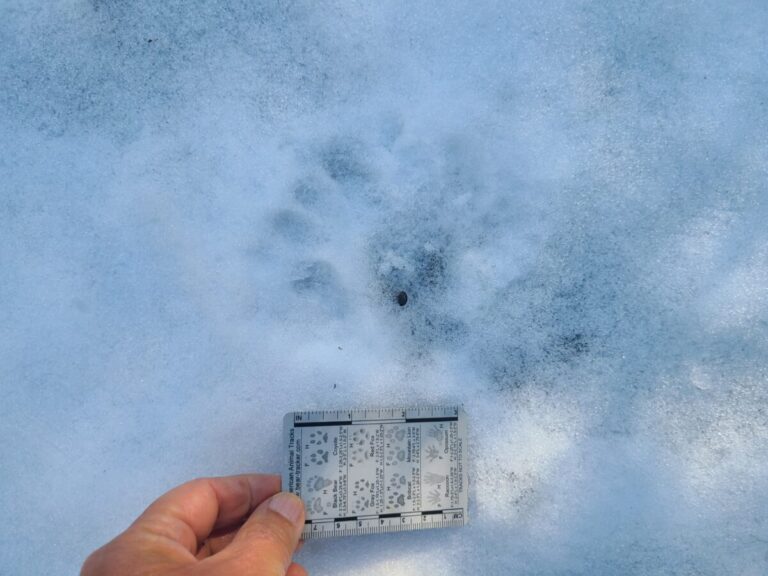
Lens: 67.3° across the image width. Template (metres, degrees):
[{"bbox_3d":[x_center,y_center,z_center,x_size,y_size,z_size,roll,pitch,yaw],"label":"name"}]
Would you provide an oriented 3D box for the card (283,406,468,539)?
[{"bbox_3d":[-0.002,0.082,0.259,0.086,0.001,0.054,1,83,-15],"label":"card"}]

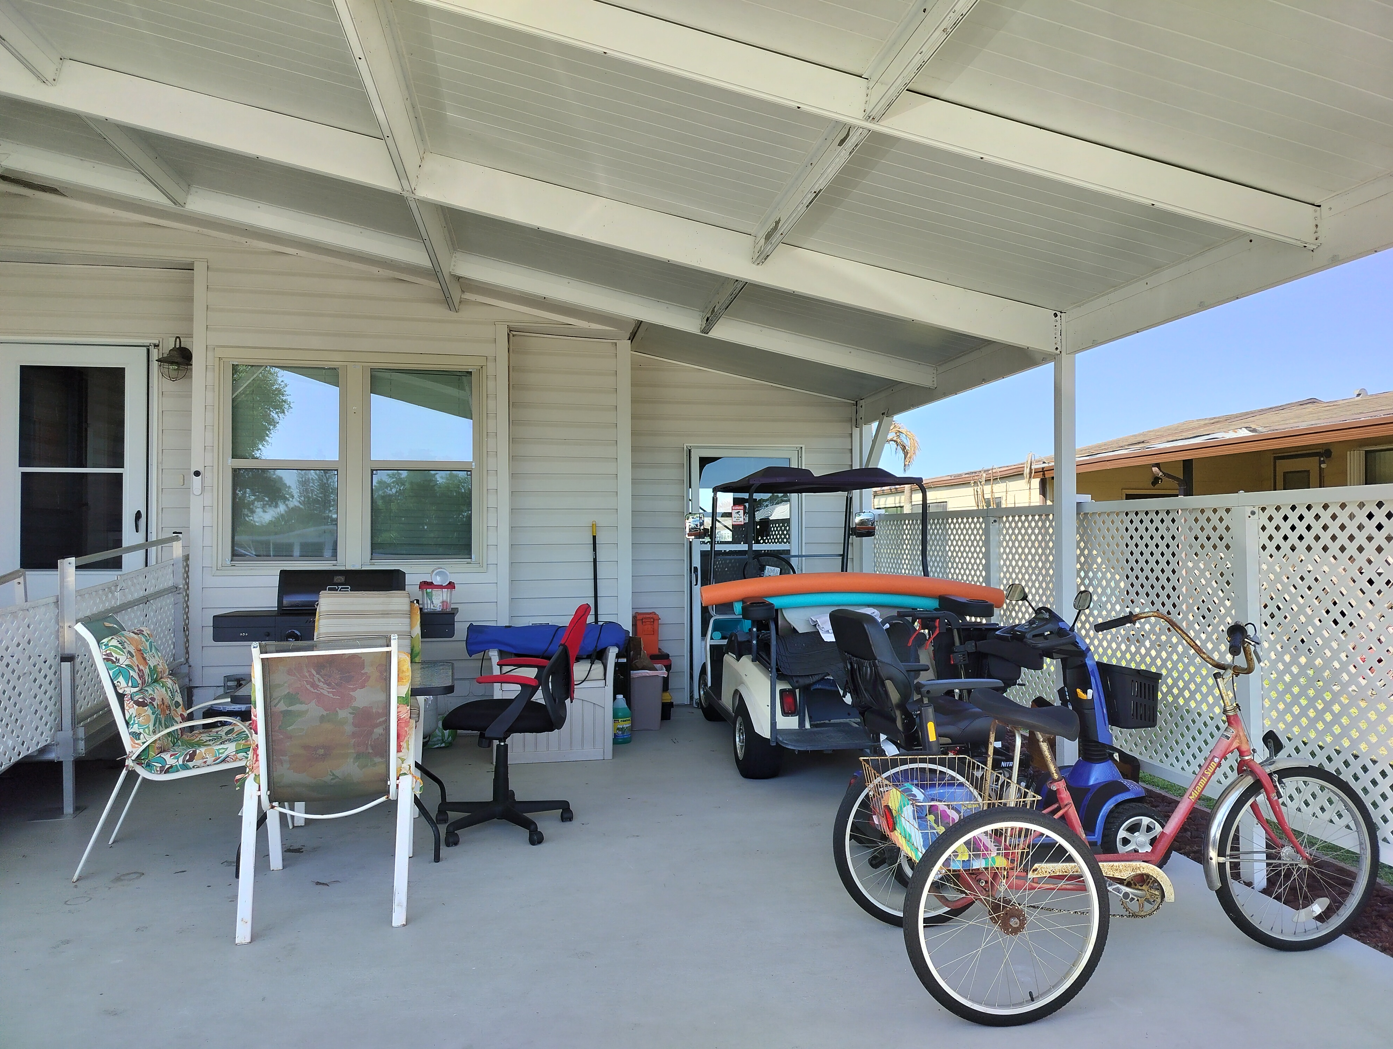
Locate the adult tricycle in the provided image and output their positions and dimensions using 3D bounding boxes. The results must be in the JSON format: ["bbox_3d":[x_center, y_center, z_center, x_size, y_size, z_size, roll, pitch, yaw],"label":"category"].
[{"bbox_3d":[1.392,0.840,3.106,1.770,1.100,0.750,0,-1,-8],"label":"adult tricycle"}]

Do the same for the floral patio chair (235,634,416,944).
[{"bbox_3d":[-1.359,0.891,3.644,0.580,1.005,0.770,0,-1,-16],"label":"floral patio chair"}]

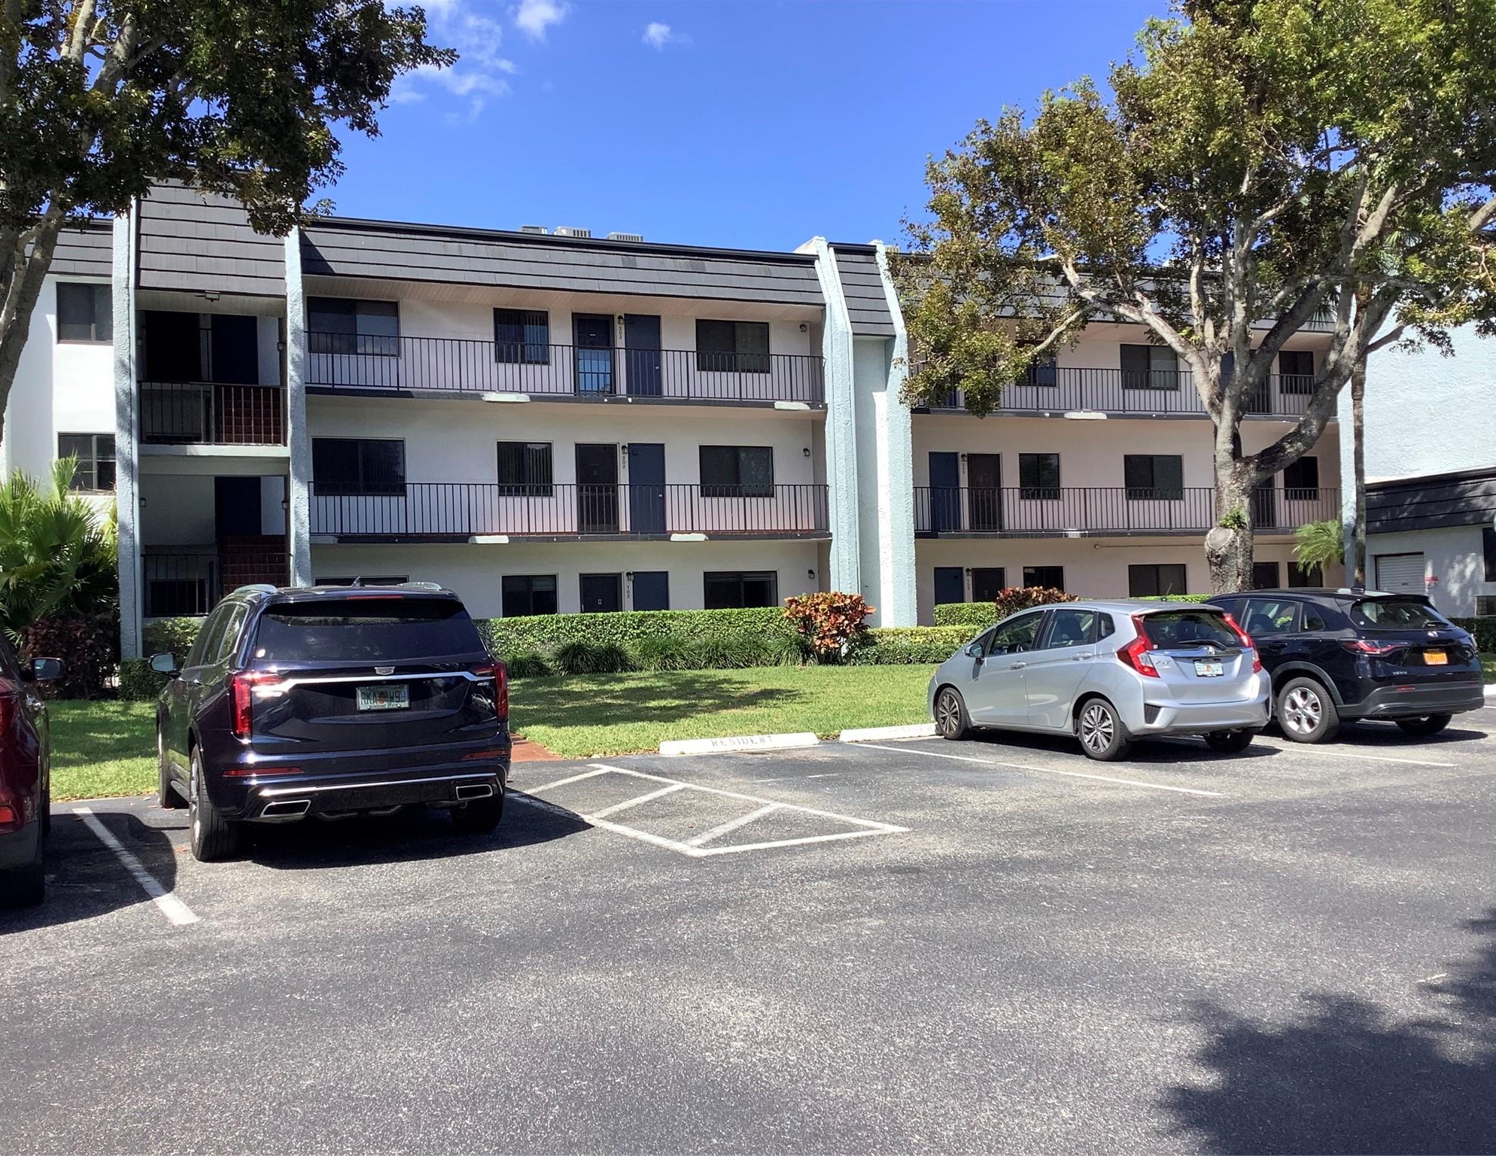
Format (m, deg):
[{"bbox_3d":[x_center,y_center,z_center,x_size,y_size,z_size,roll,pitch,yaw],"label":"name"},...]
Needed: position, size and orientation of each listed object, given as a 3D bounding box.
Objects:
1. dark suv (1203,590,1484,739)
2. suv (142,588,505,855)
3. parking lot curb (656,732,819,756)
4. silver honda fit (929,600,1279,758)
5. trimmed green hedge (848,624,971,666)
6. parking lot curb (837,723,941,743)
[{"bbox_3d":[5.983,0.924,15.780,1.880,1.620,4.550,-1,-1,-24],"label":"dark suv"},{"bbox_3d":[-3.320,0.951,10.528,2.030,1.770,5.050,-1,-1,-28],"label":"suv"},{"bbox_3d":[-0.097,1.798,14.976,1.830,0.120,0.170,-1,-1,-22],"label":"parking lot curb"},{"bbox_3d":[3.520,1.007,14.668,1.750,1.520,4.060,-1,-1,-26],"label":"silver honda fit"},{"bbox_3d":[3.705,1.506,31.000,3.300,0.880,0.850,-1,-2,-22],"label":"trimmed green hedge"},{"bbox_3d":[1.847,1.773,15.913,1.830,0.120,0.170,-1,-1,-22],"label":"parking lot curb"}]

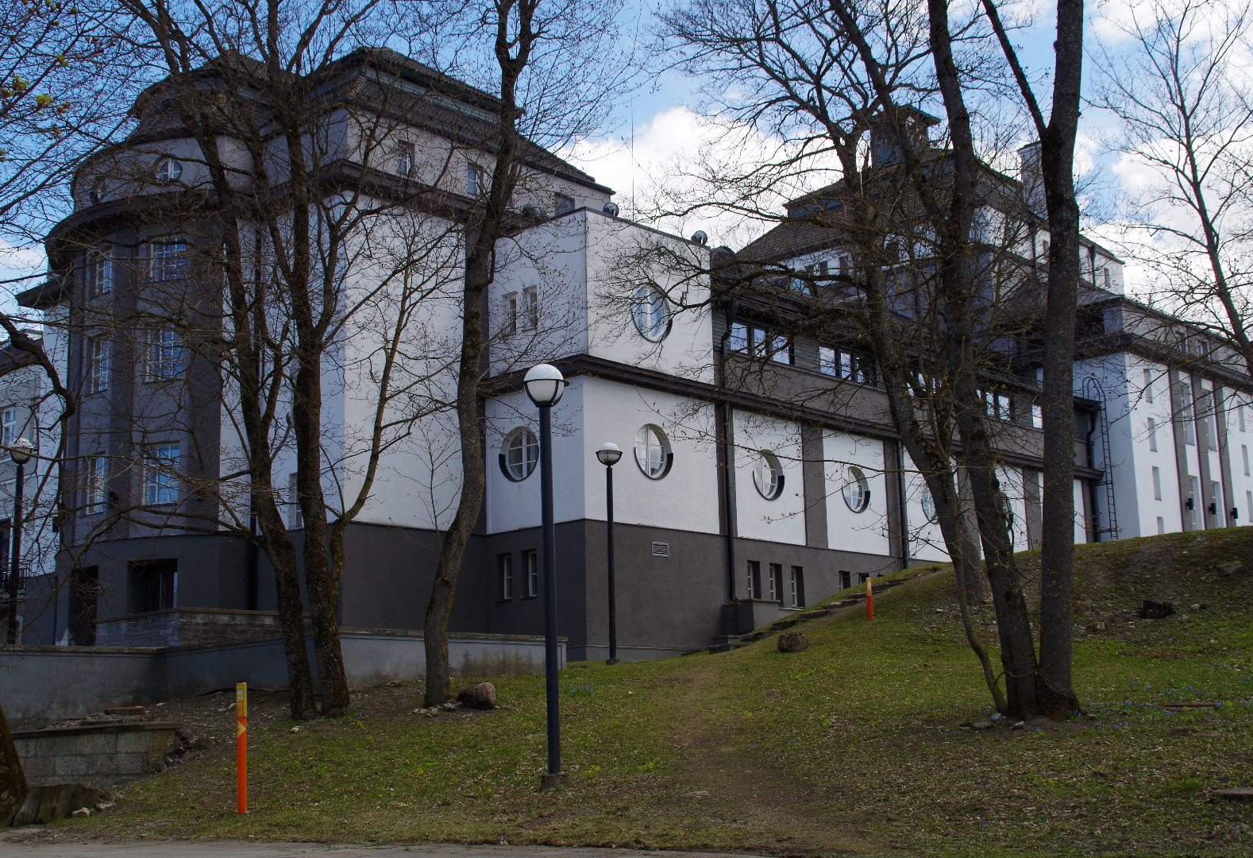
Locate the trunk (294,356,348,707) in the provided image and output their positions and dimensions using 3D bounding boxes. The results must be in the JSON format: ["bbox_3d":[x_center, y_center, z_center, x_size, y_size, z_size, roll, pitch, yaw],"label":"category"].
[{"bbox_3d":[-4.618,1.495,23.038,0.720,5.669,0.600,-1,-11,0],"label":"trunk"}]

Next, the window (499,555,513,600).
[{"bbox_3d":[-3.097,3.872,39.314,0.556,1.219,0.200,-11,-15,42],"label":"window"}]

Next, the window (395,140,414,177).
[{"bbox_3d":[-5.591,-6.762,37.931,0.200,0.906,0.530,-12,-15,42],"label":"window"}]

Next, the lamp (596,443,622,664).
[{"bbox_3d":[-0.364,2.815,34.544,0.580,5.096,0.580,-1,-11,0],"label":"lamp"}]

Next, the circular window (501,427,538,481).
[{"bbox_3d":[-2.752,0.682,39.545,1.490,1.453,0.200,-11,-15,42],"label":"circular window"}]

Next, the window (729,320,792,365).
[{"bbox_3d":[3.744,-2.350,42.015,0.150,0.853,2.870,-12,-15,42],"label":"window"}]

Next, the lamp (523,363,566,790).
[{"bbox_3d":[-0.952,1.729,18.550,0.520,5.207,0.520,-2,-11,0],"label":"lamp"}]

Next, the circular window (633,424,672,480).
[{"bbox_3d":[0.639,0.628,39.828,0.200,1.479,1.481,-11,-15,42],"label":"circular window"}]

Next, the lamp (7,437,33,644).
[{"bbox_3d":[-12.566,2.716,31.000,0.500,5.171,0.500,-2,-11,0],"label":"lamp"}]

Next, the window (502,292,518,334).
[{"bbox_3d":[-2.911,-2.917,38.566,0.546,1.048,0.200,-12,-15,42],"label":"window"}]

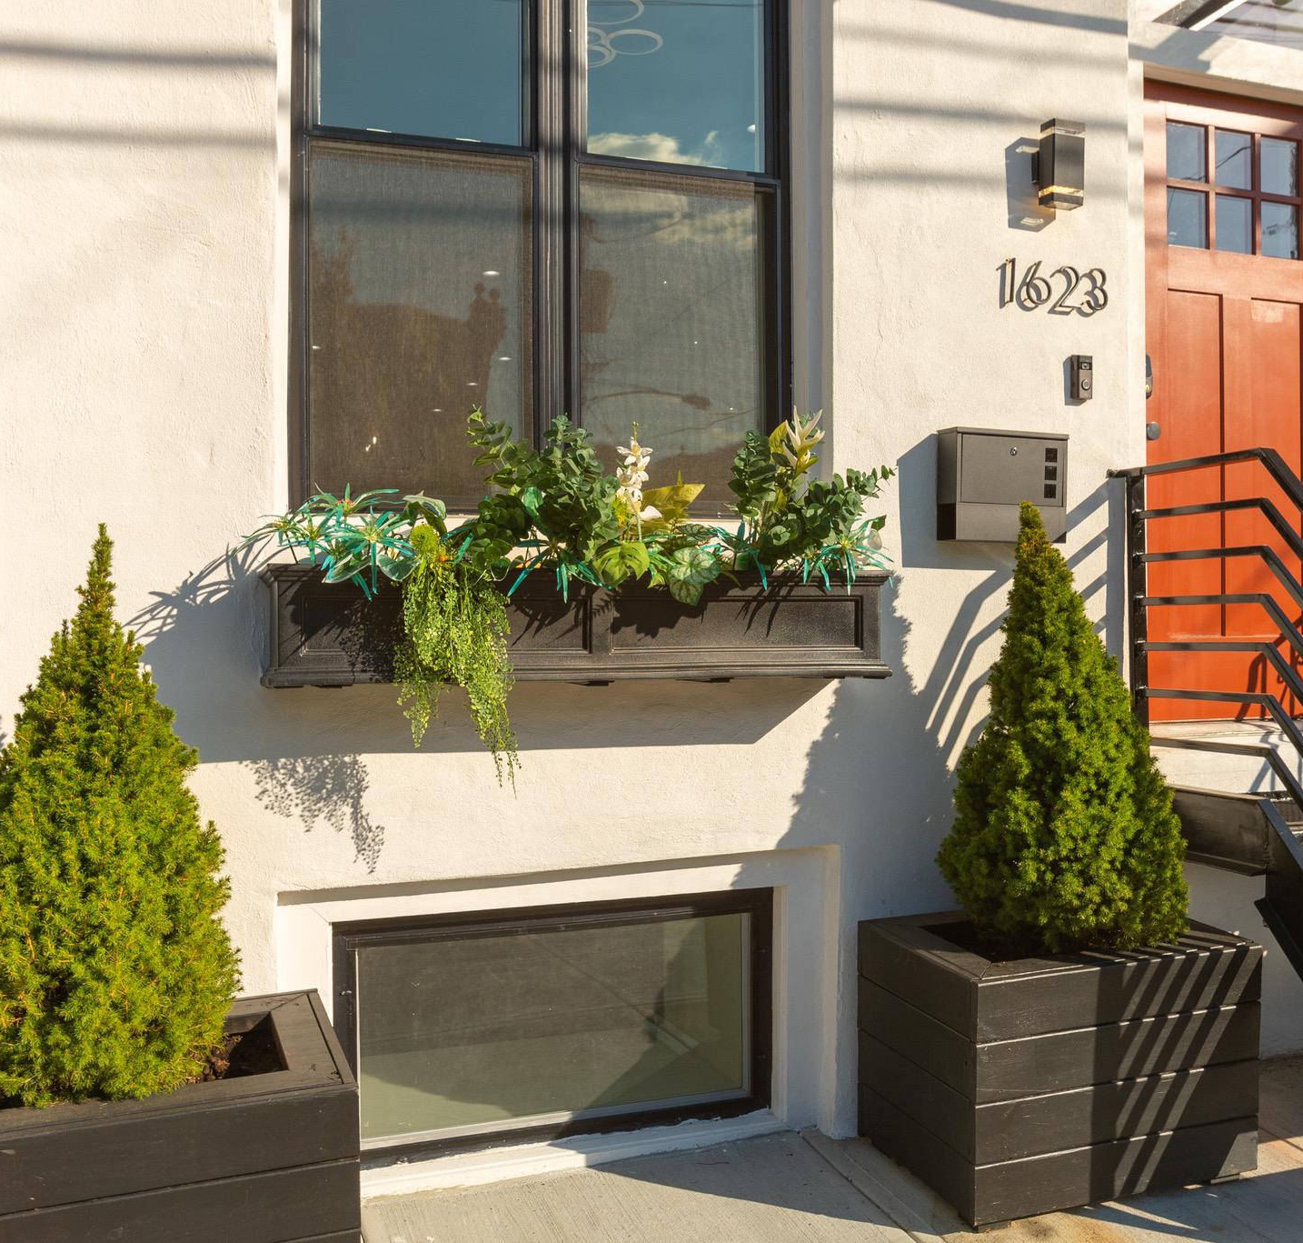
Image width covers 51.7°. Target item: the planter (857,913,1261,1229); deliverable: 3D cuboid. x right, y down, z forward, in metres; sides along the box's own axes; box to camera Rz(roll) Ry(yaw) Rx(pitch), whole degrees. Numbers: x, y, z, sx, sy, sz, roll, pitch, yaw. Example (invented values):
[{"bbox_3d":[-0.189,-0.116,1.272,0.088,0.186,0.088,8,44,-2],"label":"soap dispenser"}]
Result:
[{"bbox_3d":[1.083,1.141,3.636,0.874,0.597,0.576,-1,2,-21],"label":"planter"}]

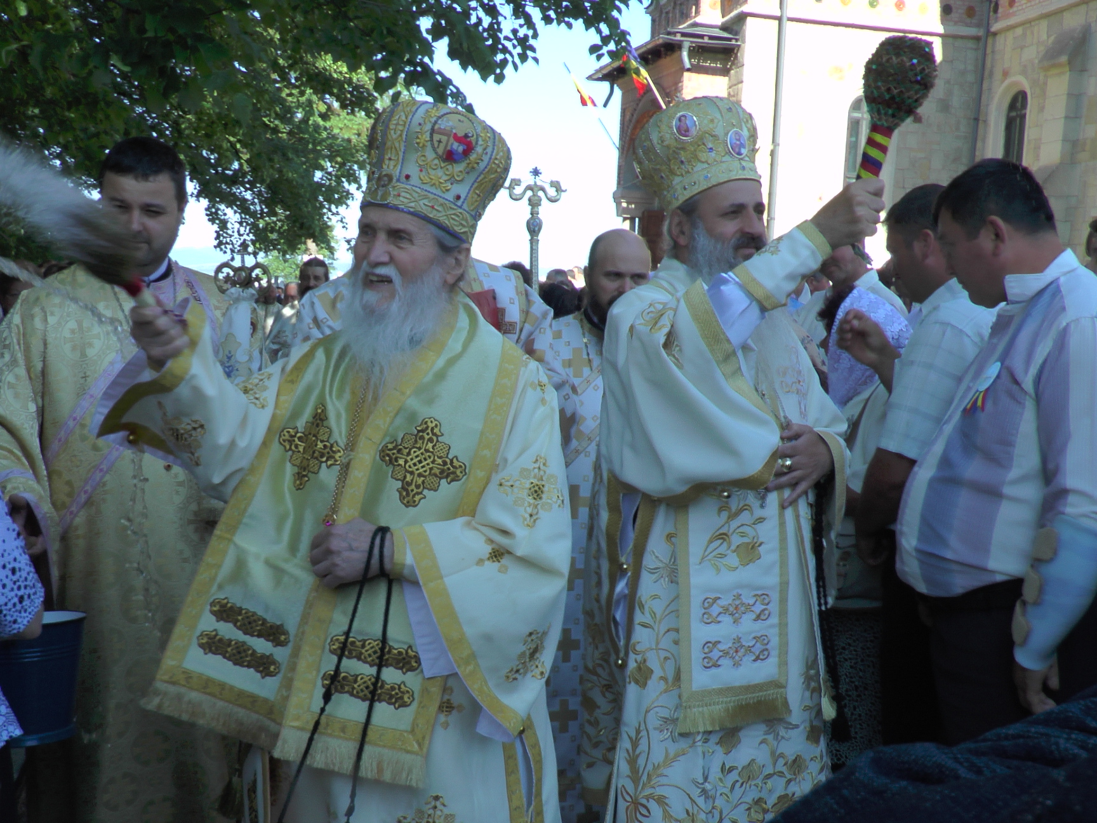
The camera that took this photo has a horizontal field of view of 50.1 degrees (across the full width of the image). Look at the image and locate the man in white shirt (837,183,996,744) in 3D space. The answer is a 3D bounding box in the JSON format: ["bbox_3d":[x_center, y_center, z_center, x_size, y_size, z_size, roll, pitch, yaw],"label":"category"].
[{"bbox_3d":[0.831,0.361,2.599,0.440,1.720,0.500,4,7,12],"label":"man in white shirt"}]

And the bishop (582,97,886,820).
[{"bbox_3d":[0.365,0.336,2.319,0.580,1.880,0.640,-5,11,-35],"label":"bishop"}]

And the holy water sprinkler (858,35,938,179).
[{"bbox_3d":[0.611,-0.528,2.130,0.128,0.320,0.128,9,14,-34],"label":"holy water sprinkler"}]

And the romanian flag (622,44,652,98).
[{"bbox_3d":[0.974,-3.777,13.000,0.420,0.620,0.250,3,7,6],"label":"romanian flag"}]

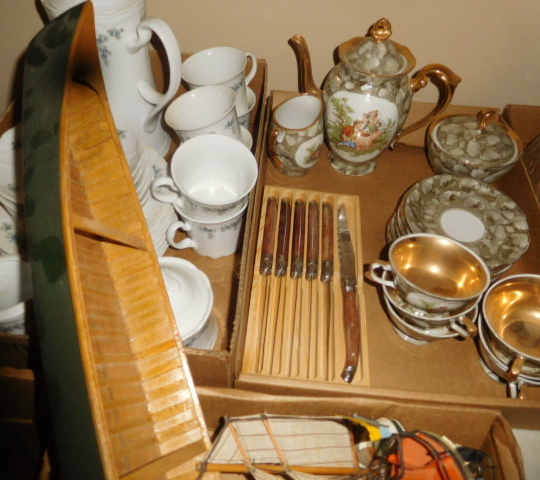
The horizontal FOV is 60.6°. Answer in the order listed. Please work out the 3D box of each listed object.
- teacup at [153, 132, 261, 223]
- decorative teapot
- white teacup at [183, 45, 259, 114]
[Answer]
[{"bbox_3d":[-0.072,-0.053,0.490,0.107,0.073,0.085,-10,66,-17],"label":"teacup"},{"bbox_3d":[0.118,-0.181,0.586,0.209,0.202,0.112,18,51,11],"label":"decorative teapot"},{"bbox_3d":[-0.057,-0.205,0.615,0.107,0.073,0.085,-38,55,-18],"label":"white teacup"}]

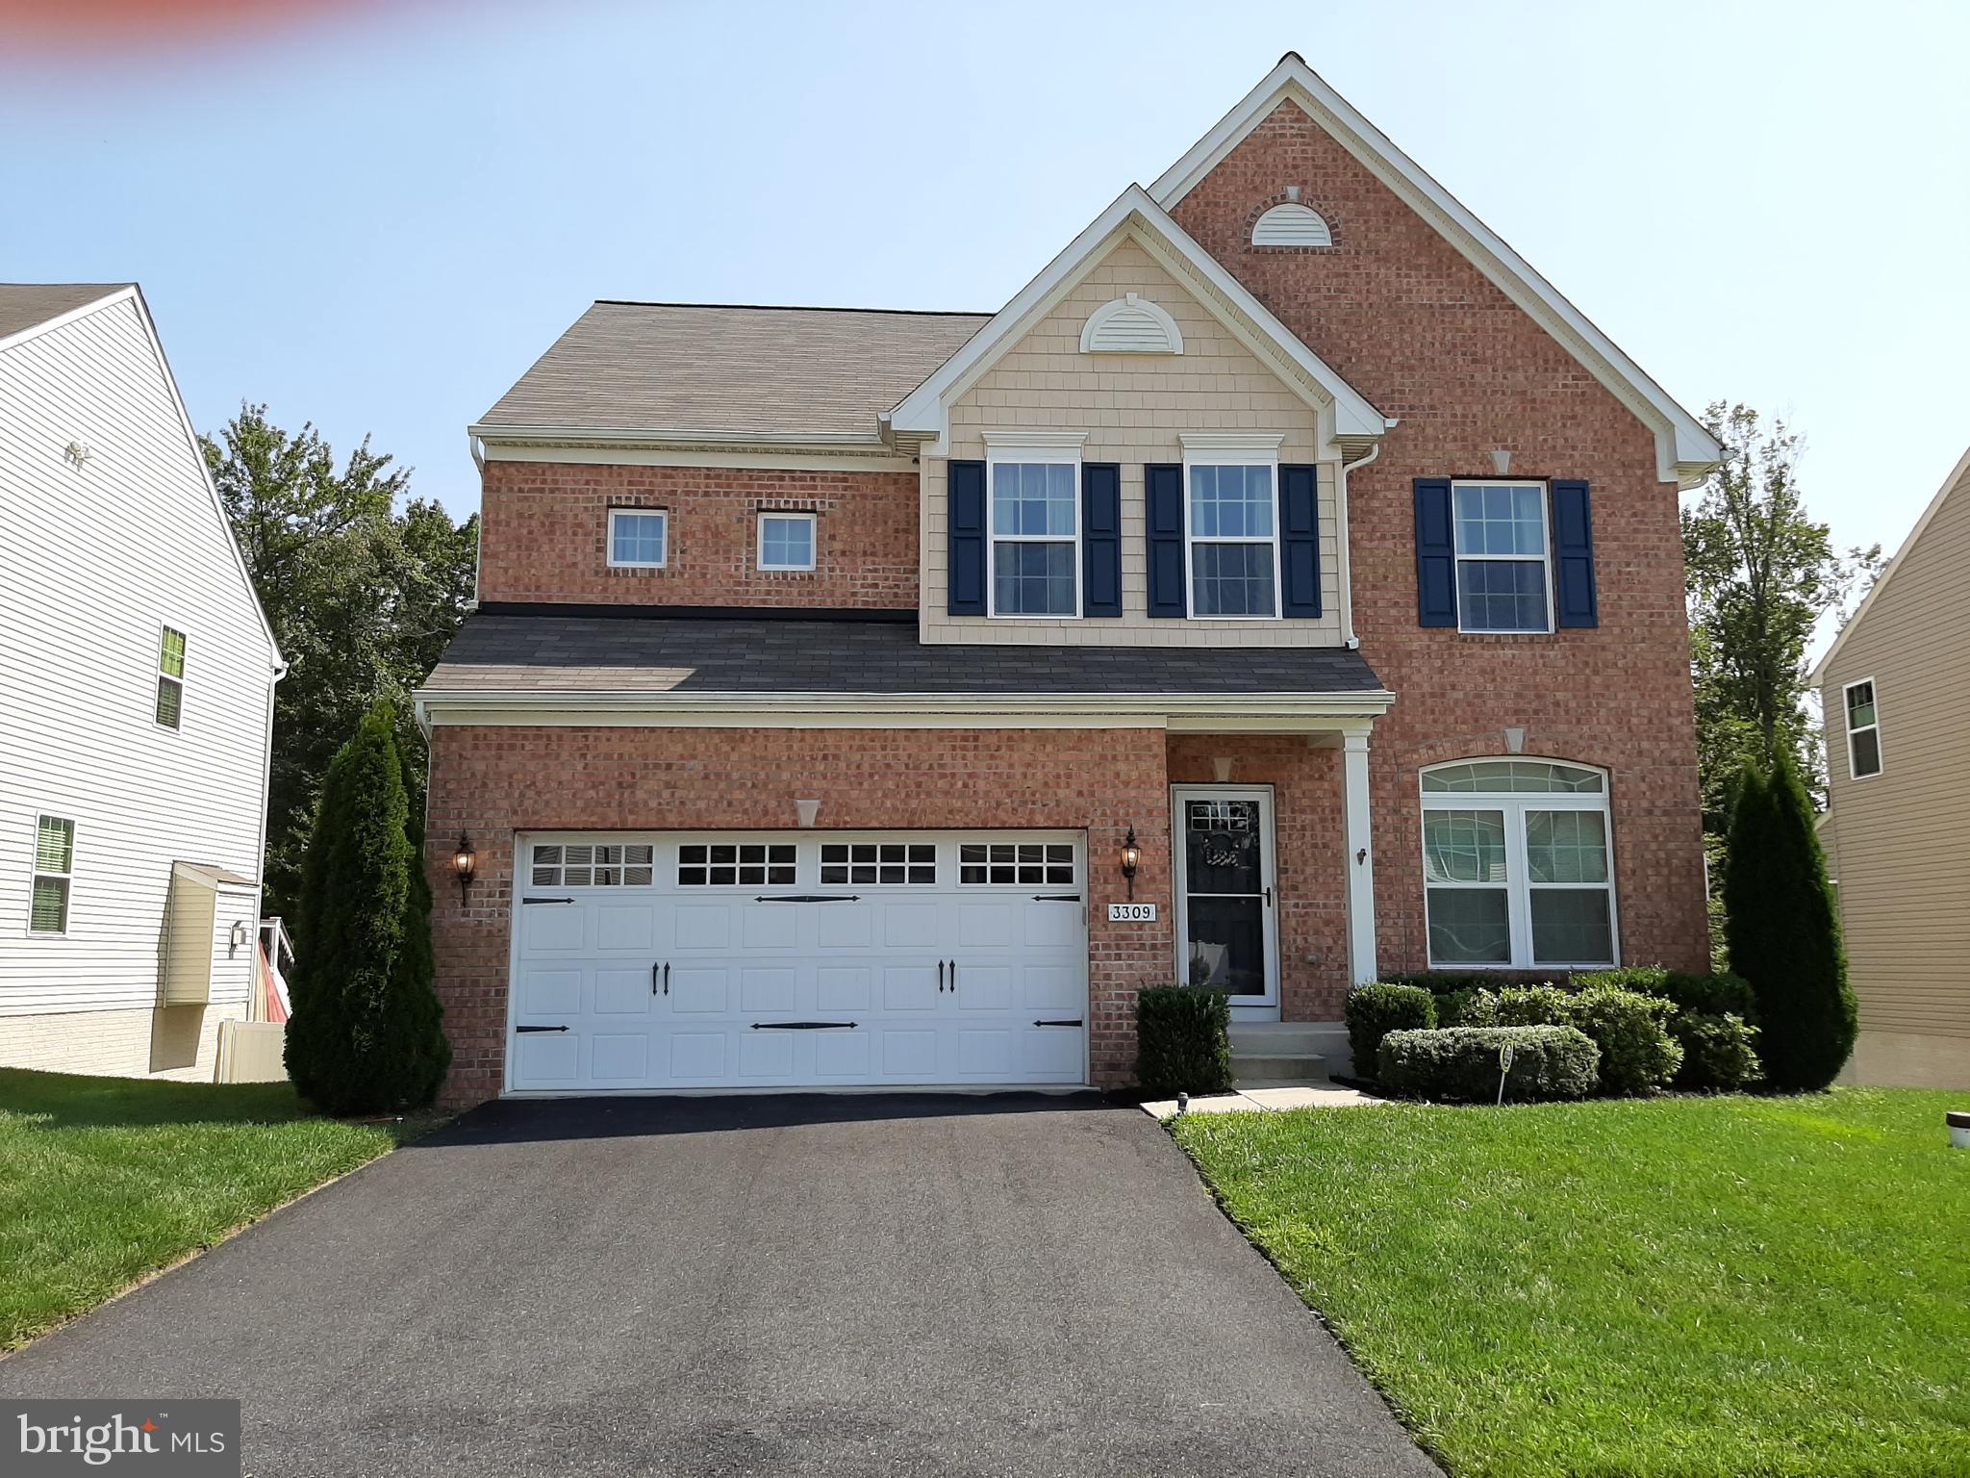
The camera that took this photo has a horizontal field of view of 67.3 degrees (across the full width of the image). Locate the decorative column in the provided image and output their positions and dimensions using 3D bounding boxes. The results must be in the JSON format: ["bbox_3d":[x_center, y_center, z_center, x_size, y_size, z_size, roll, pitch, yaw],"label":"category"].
[{"bbox_3d":[3.312,1.231,13.080,0.240,2.668,0.240,0,-9,-3],"label":"decorative column"}]

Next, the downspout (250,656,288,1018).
[{"bbox_3d":[-11.863,1.768,24.562,0.150,6.500,0.450,0,-9,-3],"label":"downspout"}]

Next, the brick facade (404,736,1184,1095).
[{"bbox_3d":[-1.561,1.486,12.788,6.348,3.156,0.350,0,-9,-3],"label":"brick facade"}]

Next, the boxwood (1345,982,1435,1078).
[{"bbox_3d":[3.351,2.430,12.243,0.677,0.787,0.780,0,-9,-3],"label":"boxwood"}]

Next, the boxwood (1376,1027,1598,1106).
[{"bbox_3d":[3.890,2.491,11.450,1.625,0.507,0.900,0,-9,-3],"label":"boxwood"}]

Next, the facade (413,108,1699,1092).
[{"bbox_3d":[1.124,-1.862,14.000,11.806,10.116,1.500,0,-9,-3],"label":"facade"}]

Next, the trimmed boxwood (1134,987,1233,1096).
[{"bbox_3d":[1.631,2.449,12.109,0.766,0.844,0.750,0,-9,-3],"label":"trimmed boxwood"}]

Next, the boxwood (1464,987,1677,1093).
[{"bbox_3d":[4.813,2.427,12.110,1.659,0.824,1.000,0,-9,-3],"label":"boxwood"}]

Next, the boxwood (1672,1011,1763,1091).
[{"bbox_3d":[6.049,2.569,12.299,0.714,0.587,0.750,0,-9,-3],"label":"boxwood"}]

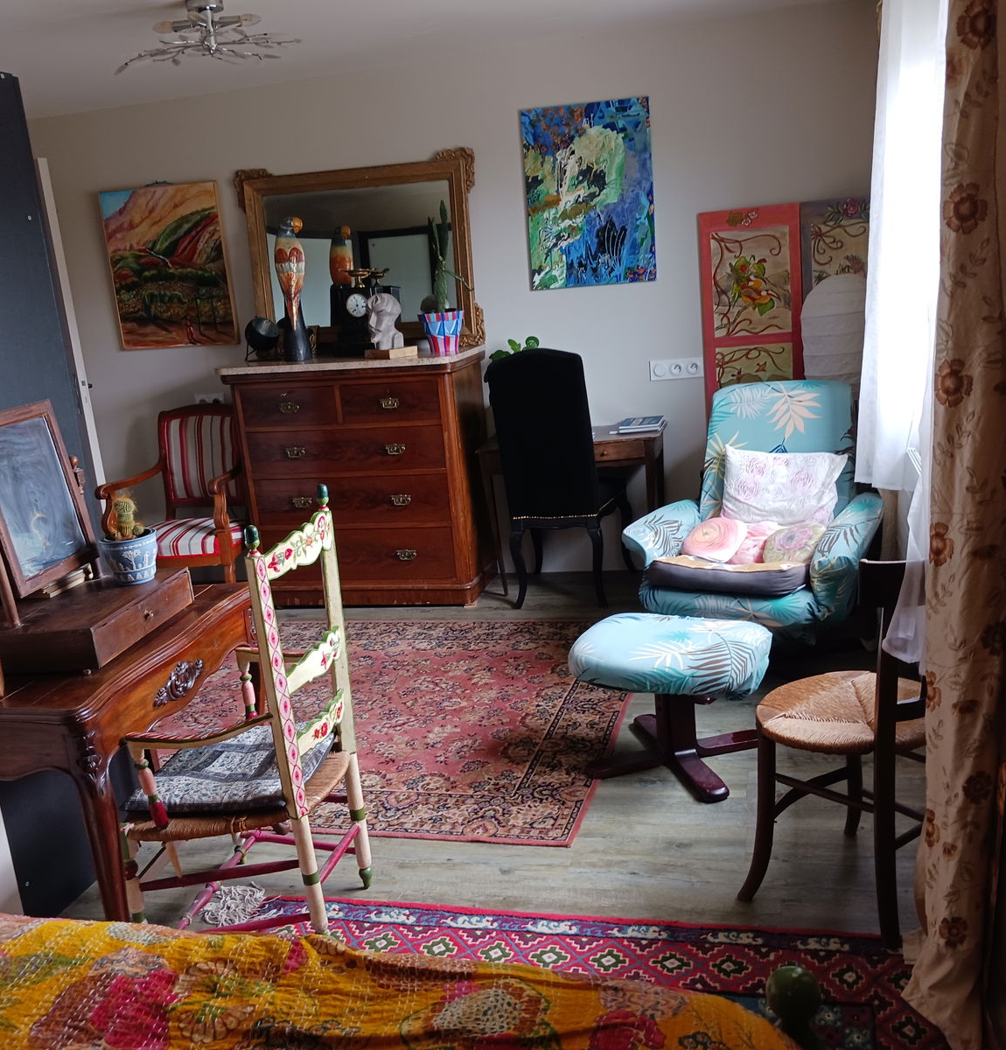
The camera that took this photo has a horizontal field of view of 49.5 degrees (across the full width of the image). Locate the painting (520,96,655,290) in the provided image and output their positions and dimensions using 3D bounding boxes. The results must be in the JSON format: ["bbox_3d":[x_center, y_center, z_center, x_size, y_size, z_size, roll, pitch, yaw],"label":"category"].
[{"bbox_3d":[0.354,-1.359,4.521,0.530,0.725,0.030,-2,15,14],"label":"painting"}]

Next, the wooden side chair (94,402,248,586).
[{"bbox_3d":[-1.385,-0.060,4.880,0.600,0.900,0.610,-3,14,10],"label":"wooden side chair"}]

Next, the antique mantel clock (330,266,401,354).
[{"bbox_3d":[-0.629,-0.913,4.689,0.195,0.367,0.140,-2,15,14],"label":"antique mantel clock"}]

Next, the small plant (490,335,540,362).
[{"bbox_3d":[0.043,-0.586,4.684,0.280,0.420,0.260,-2,14,13],"label":"small plant"}]

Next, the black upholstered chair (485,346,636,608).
[{"bbox_3d":[0.257,-0.225,4.587,0.480,1.080,0.650,-1,14,15],"label":"black upholstered chair"}]

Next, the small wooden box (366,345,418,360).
[{"bbox_3d":[-0.464,-0.718,4.558,0.135,0.039,0.170,-14,16,-33],"label":"small wooden box"}]

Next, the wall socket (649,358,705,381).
[{"bbox_3d":[0.739,-0.662,4.638,0.223,0.081,0.016,-2,15,14],"label":"wall socket"}]

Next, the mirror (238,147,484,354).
[{"bbox_3d":[-0.621,-1.162,4.751,1.091,0.813,0.070,-2,9,14],"label":"mirror"}]

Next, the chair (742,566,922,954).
[{"bbox_3d":[0.767,0.424,2.335,0.420,0.840,0.440,-16,18,-36],"label":"chair"}]

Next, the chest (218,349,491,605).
[{"bbox_3d":[-0.583,-0.211,4.821,1.056,1.060,0.500,-2,15,14],"label":"chest"}]

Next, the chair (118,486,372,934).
[{"bbox_3d":[-0.564,0.416,2.449,0.500,0.980,0.550,0,14,19],"label":"chair"}]

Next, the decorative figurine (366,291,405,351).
[{"bbox_3d":[-0.484,-0.836,4.494,0.150,0.234,0.125,-15,18,-34],"label":"decorative figurine"}]

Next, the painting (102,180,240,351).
[{"bbox_3d":[-1.562,-1.188,5.082,0.600,0.728,0.030,-2,14,13],"label":"painting"}]

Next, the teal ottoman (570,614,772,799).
[{"bbox_3d":[0.487,0.483,3.090,0.540,0.375,0.420,4,16,32],"label":"teal ottoman"}]

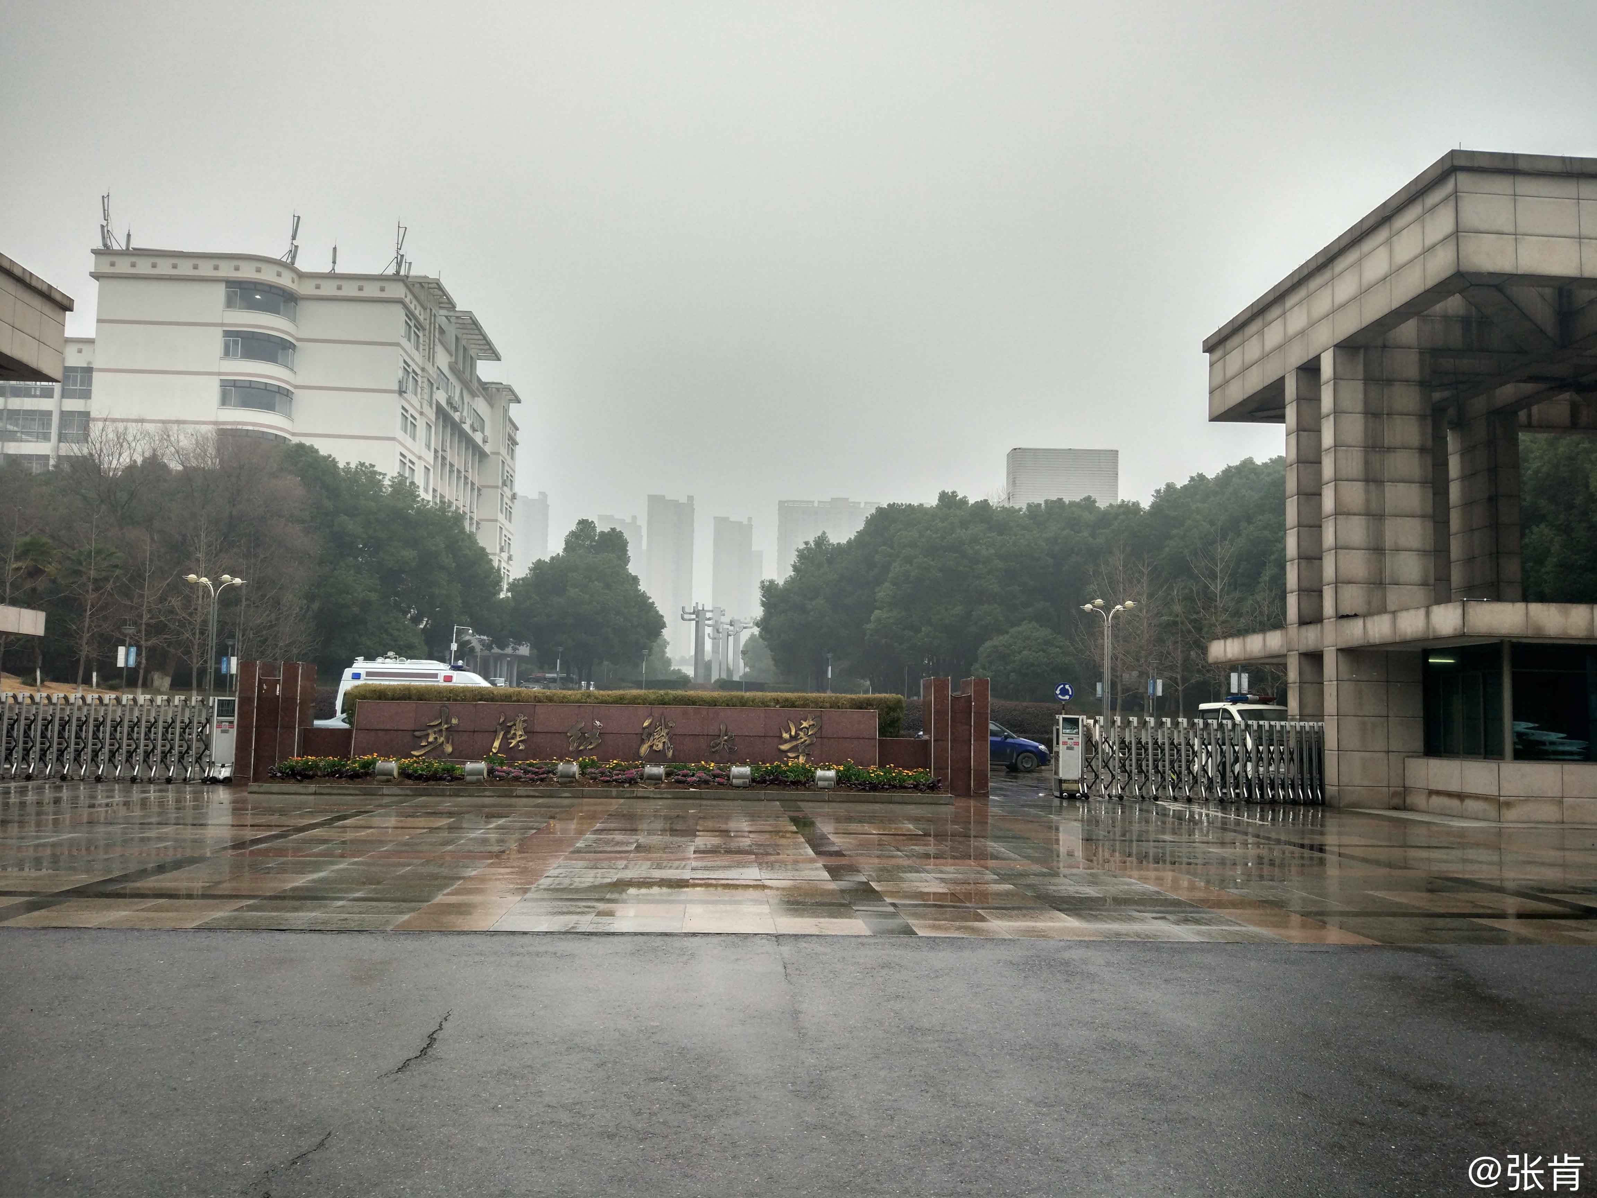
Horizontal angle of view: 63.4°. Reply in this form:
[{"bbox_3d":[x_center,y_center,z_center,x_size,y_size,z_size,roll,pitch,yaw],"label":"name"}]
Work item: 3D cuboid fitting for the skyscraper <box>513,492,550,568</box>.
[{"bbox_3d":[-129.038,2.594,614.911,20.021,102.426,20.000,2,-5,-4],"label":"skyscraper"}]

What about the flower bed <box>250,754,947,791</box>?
[{"bbox_3d":[-3.405,3.110,23.013,11.700,0.500,1.550,2,-5,-3],"label":"flower bed"}]

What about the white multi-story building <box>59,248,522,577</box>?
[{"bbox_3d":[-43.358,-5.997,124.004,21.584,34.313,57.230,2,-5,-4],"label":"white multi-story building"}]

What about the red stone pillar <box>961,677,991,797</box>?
[{"bbox_3d":[3.741,2.890,27.254,0.351,2.480,1.200,2,-5,-4],"label":"red stone pillar"}]

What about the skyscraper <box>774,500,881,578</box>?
[{"bbox_3d":[16.542,5.425,603.304,55.307,100.682,18.000,2,-5,-4],"label":"skyscraper"}]

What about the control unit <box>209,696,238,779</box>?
[{"bbox_3d":[-11.515,2.822,26.000,0.461,1.740,0.500,2,-5,-4],"label":"control unit"}]

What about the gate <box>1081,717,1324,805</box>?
[{"bbox_3d":[8.336,3.329,26.737,4.979,1.700,0.650,2,-5,-4],"label":"gate"}]

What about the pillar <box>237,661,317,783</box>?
[{"bbox_3d":[-10.712,2.527,26.634,1.154,2.480,1.200,2,-5,-4],"label":"pillar"}]

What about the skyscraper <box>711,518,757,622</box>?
[{"bbox_3d":[-34.095,9.668,655.874,20.338,99.547,20.000,2,-5,-4],"label":"skyscraper"}]

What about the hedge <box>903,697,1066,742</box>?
[{"bbox_3d":[9.110,6.034,62.695,7.743,2.350,2.500,2,-5,-4],"label":"hedge"}]

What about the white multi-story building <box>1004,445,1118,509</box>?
[{"bbox_3d":[38.886,-0.977,195.364,15.880,41.491,13.000,1,-5,-1],"label":"white multi-story building"}]

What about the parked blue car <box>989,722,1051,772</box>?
[{"bbox_3d":[5.633,4.402,39.063,4.200,1.500,1.700,0,-5,10],"label":"parked blue car"}]

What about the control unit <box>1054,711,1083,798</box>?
[{"bbox_3d":[5.604,3.256,26.790,0.482,1.740,0.500,2,-5,-4],"label":"control unit"}]

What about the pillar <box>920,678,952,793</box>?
[{"bbox_3d":[2.824,2.782,26.322,0.339,2.336,1.200,2,-5,-4],"label":"pillar"}]

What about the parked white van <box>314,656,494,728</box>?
[{"bbox_3d":[-9.132,3.072,34.052,5.500,2.650,2.050,1,-5,-2],"label":"parked white van"}]

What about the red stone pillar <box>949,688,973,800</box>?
[{"bbox_3d":[3.224,2.932,26.109,0.440,2.015,0.750,2,-5,-4],"label":"red stone pillar"}]

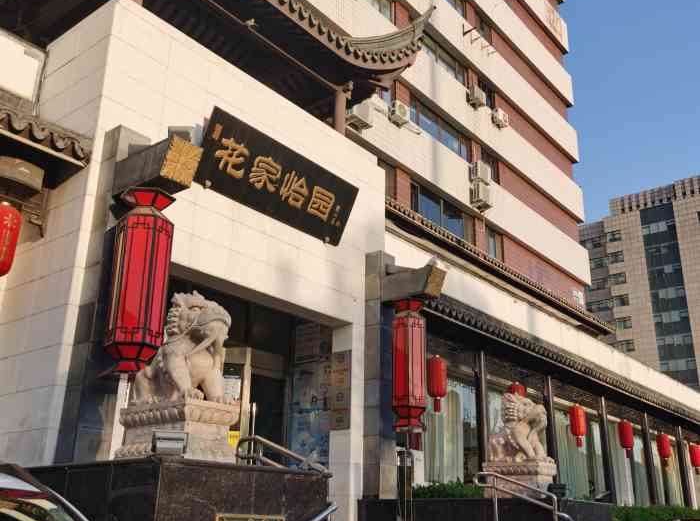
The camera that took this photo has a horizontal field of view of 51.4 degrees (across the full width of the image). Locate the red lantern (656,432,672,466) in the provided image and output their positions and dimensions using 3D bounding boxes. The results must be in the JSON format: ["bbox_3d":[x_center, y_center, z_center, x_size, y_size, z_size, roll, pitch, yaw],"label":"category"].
[{"bbox_3d":[10.780,6.492,24.962,0.430,1.094,0.430,-15,-26,37],"label":"red lantern"}]

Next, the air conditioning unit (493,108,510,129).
[{"bbox_3d":[6.196,-5.781,29.749,0.290,0.540,0.760,-15,-26,37],"label":"air conditioning unit"}]

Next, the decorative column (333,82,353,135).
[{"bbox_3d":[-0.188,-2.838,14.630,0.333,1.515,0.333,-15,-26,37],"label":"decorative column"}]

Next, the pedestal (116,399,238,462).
[{"bbox_3d":[-1.449,1.538,6.109,0.909,0.490,0.576,-15,-26,37],"label":"pedestal"}]

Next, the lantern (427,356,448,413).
[{"bbox_3d":[1.916,2.706,15.938,0.455,1.232,0.455,1,-20,0],"label":"lantern"}]

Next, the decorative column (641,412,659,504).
[{"bbox_3d":[9.798,6.717,23.789,0.210,3.350,0.250,-15,-26,37],"label":"decorative column"}]

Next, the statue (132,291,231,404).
[{"bbox_3d":[-1.425,0.774,6.337,0.750,0.940,0.470,-15,-26,37],"label":"statue"}]

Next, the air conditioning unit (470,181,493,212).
[{"bbox_3d":[4.444,-2.181,24.587,0.314,0.658,0.776,-15,-26,37],"label":"air conditioning unit"}]

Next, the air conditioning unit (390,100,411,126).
[{"bbox_3d":[1.579,-4.674,23.212,0.303,0.545,0.737,-15,-26,37],"label":"air conditioning unit"}]

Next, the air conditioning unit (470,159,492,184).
[{"bbox_3d":[4.495,-2.933,24.913,0.314,0.638,0.776,-15,-26,37],"label":"air conditioning unit"}]

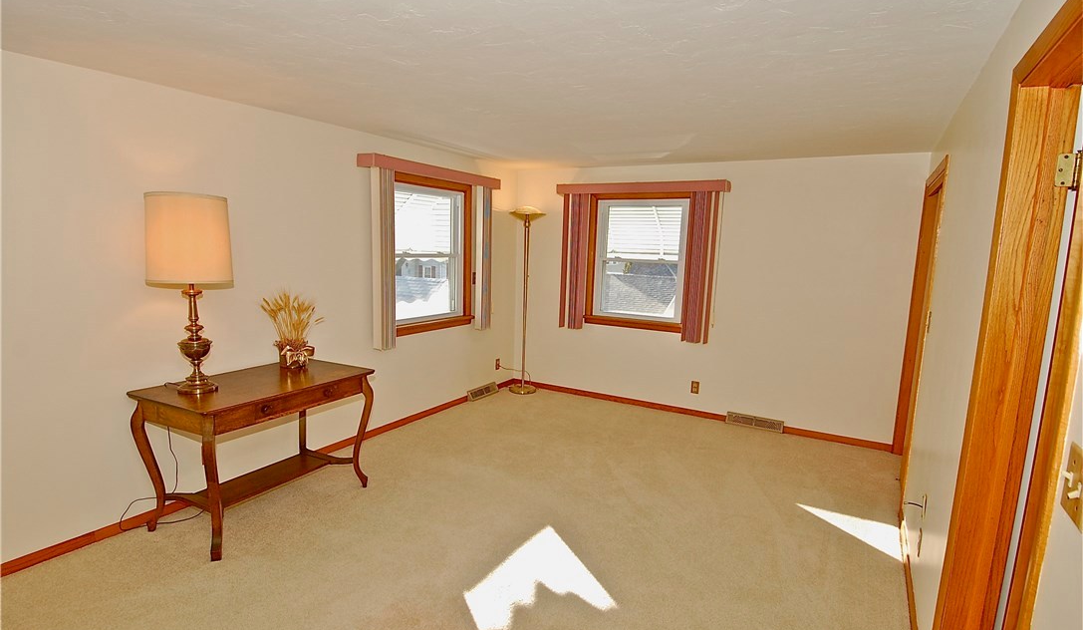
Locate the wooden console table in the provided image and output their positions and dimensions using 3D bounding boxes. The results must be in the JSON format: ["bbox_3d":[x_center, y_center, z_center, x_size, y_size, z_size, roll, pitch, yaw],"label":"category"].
[{"bbox_3d":[-1.585,0.745,3.098,0.648,0.759,1.024,7,9,31],"label":"wooden console table"}]

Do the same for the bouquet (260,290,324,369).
[{"bbox_3d":[-1.555,0.085,3.387,0.319,0.475,0.351,7,9,31],"label":"bouquet"}]

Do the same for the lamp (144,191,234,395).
[{"bbox_3d":[-1.775,-0.099,2.755,0.378,1.003,0.378,7,9,31],"label":"lamp"}]

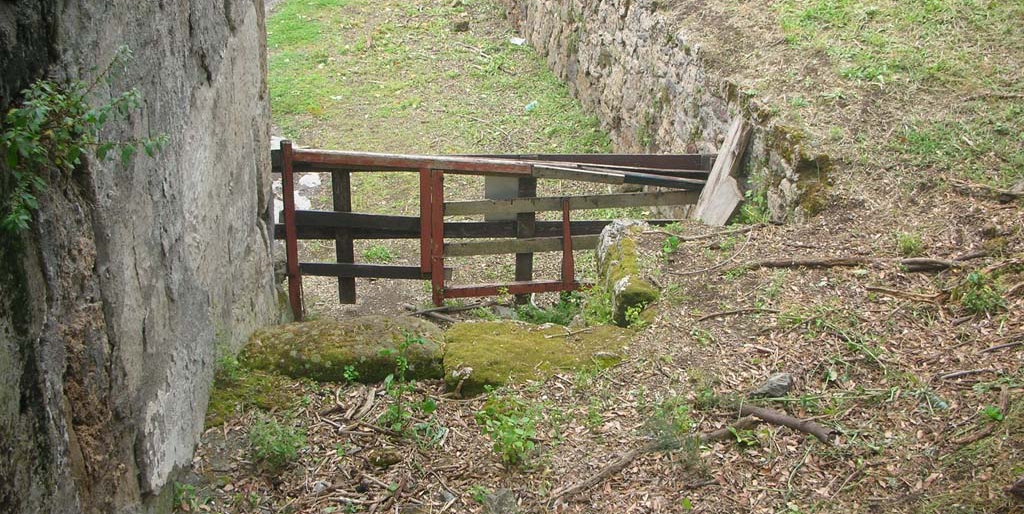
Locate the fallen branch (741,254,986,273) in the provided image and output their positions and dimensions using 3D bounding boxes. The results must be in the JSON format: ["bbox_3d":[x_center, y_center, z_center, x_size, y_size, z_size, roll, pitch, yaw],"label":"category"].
[{"bbox_3d":[1.831,0.021,5.466,1.224,0.070,0.120,0,25,27],"label":"fallen branch"}]

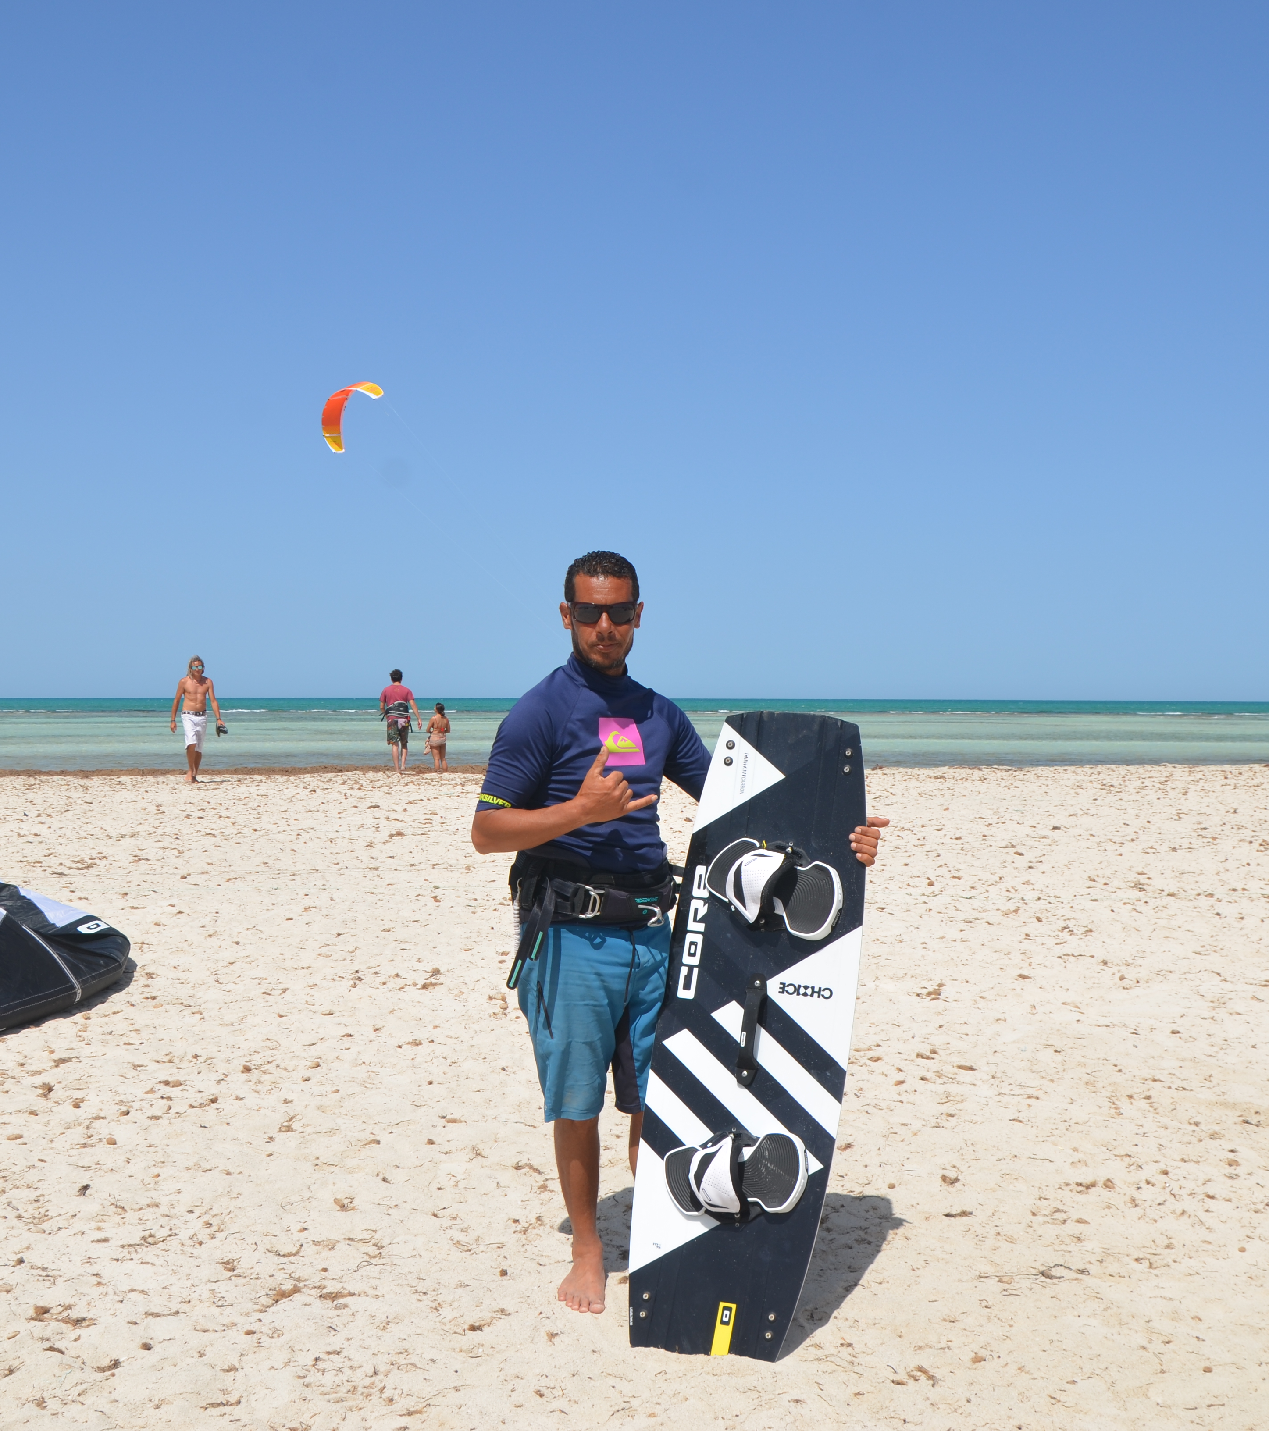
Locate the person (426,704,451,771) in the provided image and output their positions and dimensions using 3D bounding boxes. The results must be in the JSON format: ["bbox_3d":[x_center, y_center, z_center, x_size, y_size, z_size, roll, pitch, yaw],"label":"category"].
[{"bbox_3d":[-3.427,0.393,28.300,0.450,1.250,0.310,0,1,-9],"label":"person"}]

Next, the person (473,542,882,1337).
[{"bbox_3d":[0.100,0.488,3.750,0.930,1.750,0.500,0,1,-7],"label":"person"}]

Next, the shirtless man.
[{"bbox_3d":[-6.102,0.059,22.500,0.760,1.780,0.450,0,1,-14],"label":"shirtless man"}]

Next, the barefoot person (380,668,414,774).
[{"bbox_3d":[-4.034,0.100,27.500,0.660,1.760,0.420,0,1,0],"label":"barefoot person"}]

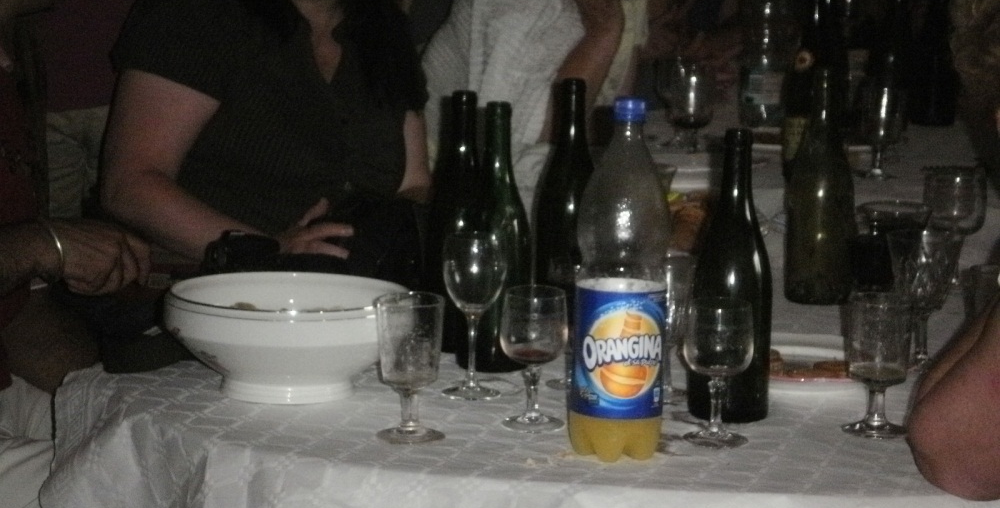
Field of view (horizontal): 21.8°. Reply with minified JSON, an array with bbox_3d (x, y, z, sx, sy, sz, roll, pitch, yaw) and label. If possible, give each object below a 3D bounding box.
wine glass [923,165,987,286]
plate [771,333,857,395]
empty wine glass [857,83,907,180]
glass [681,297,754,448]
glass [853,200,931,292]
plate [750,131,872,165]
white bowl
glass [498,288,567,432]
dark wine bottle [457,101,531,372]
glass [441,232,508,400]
[{"bbox_3d":[0.575,-0.035,3.269,0.079,0.144,0.079,3,11,10],"label":"wine glass"},{"bbox_3d":[0.336,0.122,2.866,0.234,0.022,0.234,1,11,0],"label":"plate"},{"bbox_3d":[0.609,-0.197,4.166,0.074,0.144,0.074,2,11,8],"label":"empty wine glass"},{"bbox_3d":[0.217,0.117,2.580,0.070,0.138,0.070,1,11,0],"label":"glass"},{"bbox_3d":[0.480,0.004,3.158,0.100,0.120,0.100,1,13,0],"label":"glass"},{"bbox_3d":[0.495,-0.177,4.131,0.215,0.025,0.215,1,13,0],"label":"plate"},{"bbox_3d":[-0.222,0.091,2.722,0.257,0.105,0.257,0,11,-5],"label":"white bowl"},{"bbox_3d":[0.035,0.105,2.624,0.069,0.137,0.069,1,11,0],"label":"glass"},{"bbox_3d":[-0.005,-0.021,2.859,0.082,0.292,0.082,1,11,0],"label":"dark wine bottle"},{"bbox_3d":[-0.028,0.065,2.709,0.065,0.166,0.065,1,11,-1],"label":"glass"}]

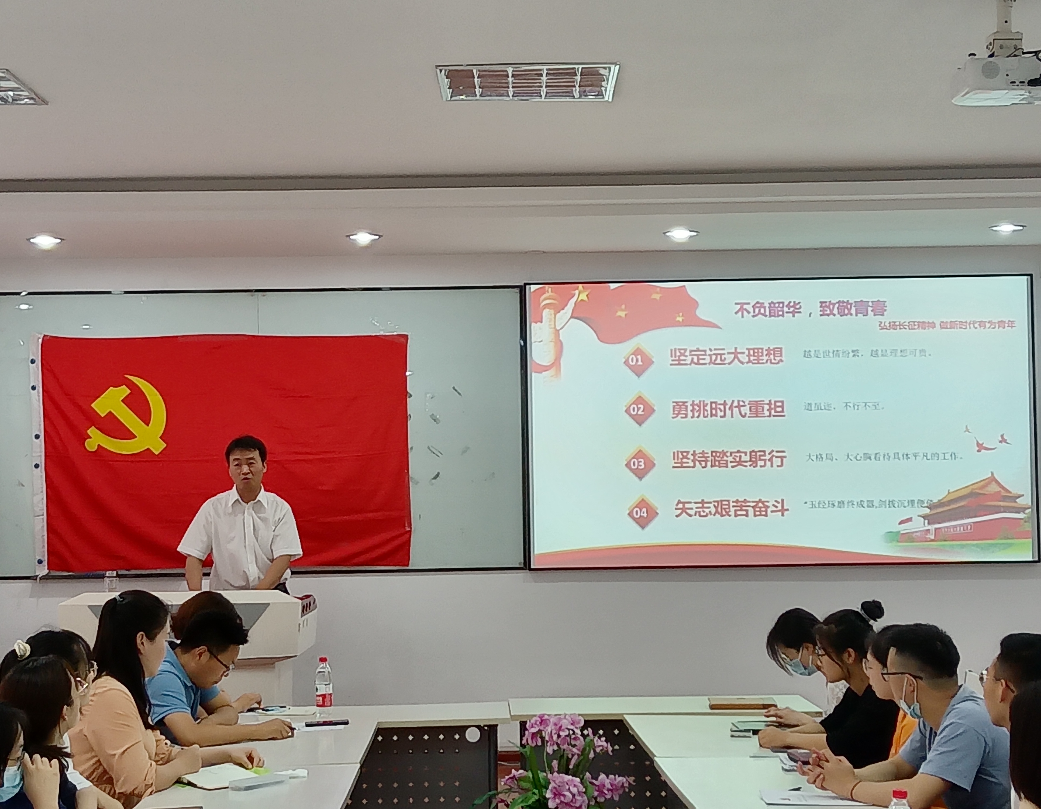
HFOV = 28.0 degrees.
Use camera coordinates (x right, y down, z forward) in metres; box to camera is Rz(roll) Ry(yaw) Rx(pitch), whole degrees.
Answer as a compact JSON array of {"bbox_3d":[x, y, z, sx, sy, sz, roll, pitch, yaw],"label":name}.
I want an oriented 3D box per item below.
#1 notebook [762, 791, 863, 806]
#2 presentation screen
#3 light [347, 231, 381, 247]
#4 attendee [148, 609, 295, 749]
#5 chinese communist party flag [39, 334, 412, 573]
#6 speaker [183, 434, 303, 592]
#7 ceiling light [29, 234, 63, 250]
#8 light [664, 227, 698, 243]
[{"bbox_3d":[0.811,1.060,5.678,0.290,0.012,0.250,-1,-3,0],"label":"notebook"},{"bbox_3d":[1.353,0.089,10.770,2.635,1.485,0.050,-1,-3,0],"label":"presentation screen"},{"bbox_3d":[-0.764,-0.805,10.201,0.175,0.060,0.175,-1,-3,0],"label":"light"},{"bbox_3d":[-1.088,1.333,7.401,0.600,1.200,0.520,-1,-3,6],"label":"attendee"},{"bbox_3d":[-1.541,0.245,10.772,1.930,1.220,0.040,-1,-3,0],"label":"chinese communist party flag"},{"bbox_3d":[-1.287,0.960,9.624,0.560,1.629,0.400,-1,-3,-1],"label":"speaker"},{"bbox_3d":[-2.306,-0.783,10.130,0.175,0.060,0.175,-1,-3,0],"label":"ceiling light"},{"bbox_3d":[0.791,-0.828,10.256,0.175,0.060,0.175,-1,-3,0],"label":"light"}]

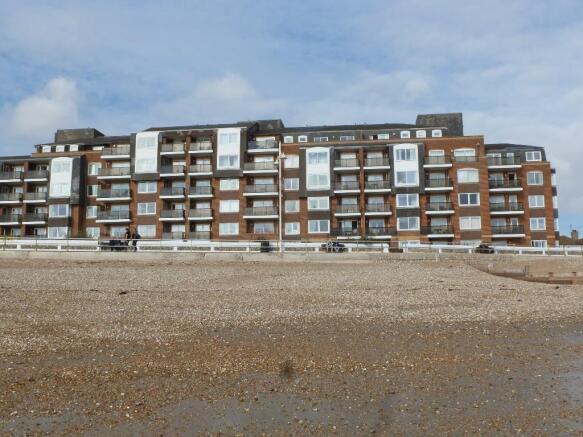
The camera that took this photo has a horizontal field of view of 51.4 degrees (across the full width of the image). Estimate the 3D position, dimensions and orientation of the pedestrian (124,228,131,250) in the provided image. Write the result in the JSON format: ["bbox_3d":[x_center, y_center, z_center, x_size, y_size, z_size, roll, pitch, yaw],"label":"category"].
[{"bbox_3d":[-12.255,1.622,45.300,0.450,1.720,0.500,1,-8,-10],"label":"pedestrian"}]

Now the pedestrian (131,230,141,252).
[{"bbox_3d":[-11.658,1.719,45.300,0.600,1.670,0.520,1,-8,-10],"label":"pedestrian"}]

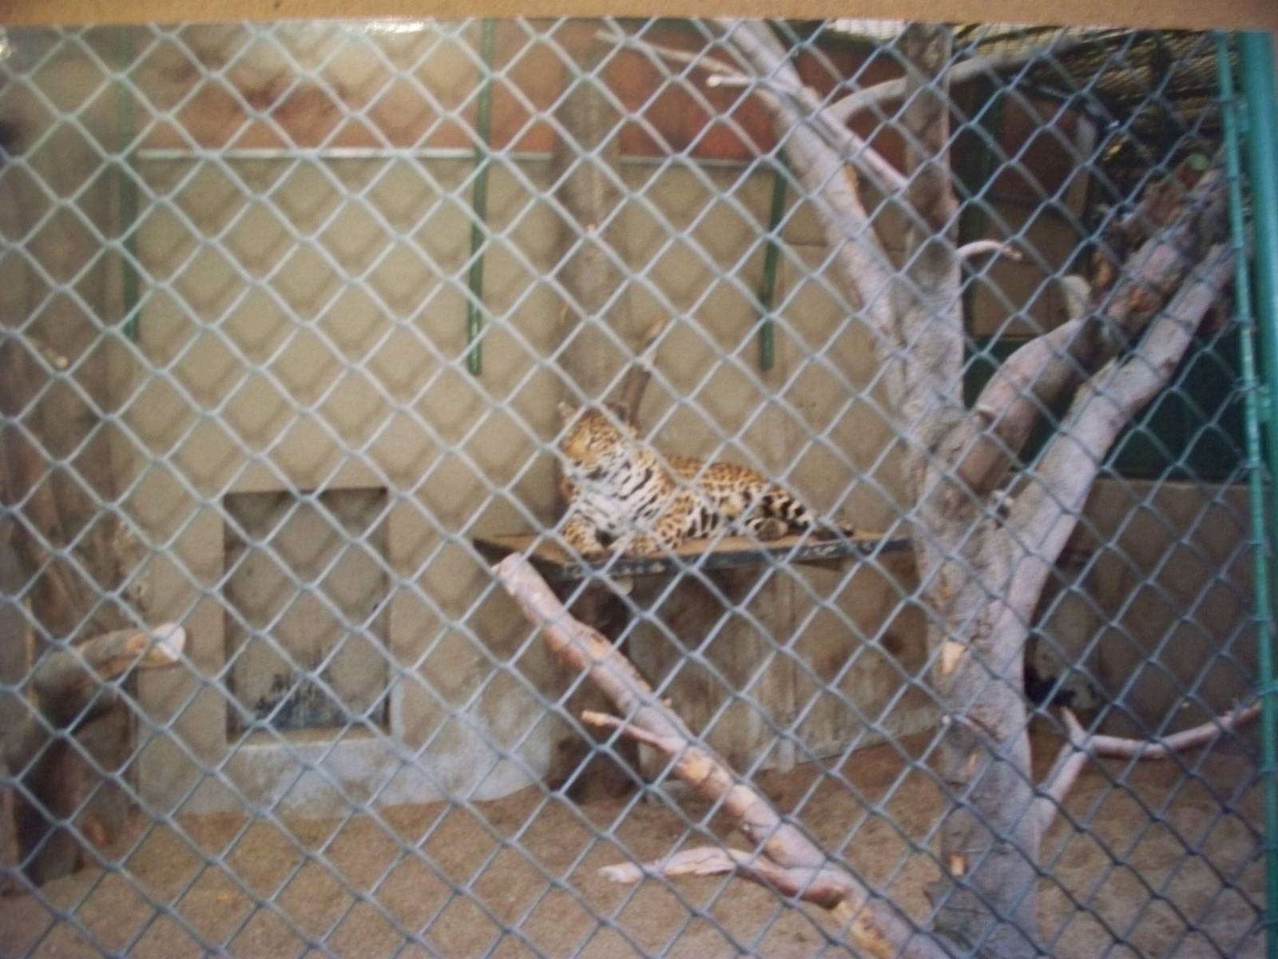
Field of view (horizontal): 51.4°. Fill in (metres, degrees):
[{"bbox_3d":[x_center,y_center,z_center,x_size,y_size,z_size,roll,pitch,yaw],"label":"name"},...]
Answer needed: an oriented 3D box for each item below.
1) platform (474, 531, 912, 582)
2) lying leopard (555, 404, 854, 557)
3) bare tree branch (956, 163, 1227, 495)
[{"bbox_3d":[0.242,0.308,6.121,1.880,0.080,0.980,-2,4,-33],"label":"platform"},{"bbox_3d":[0.330,-0.027,5.938,1.350,0.620,0.560,-2,4,-37],"label":"lying leopard"},{"bbox_3d":[1.377,-0.455,4.050,0.770,0.970,0.450,0,3,0],"label":"bare tree branch"}]

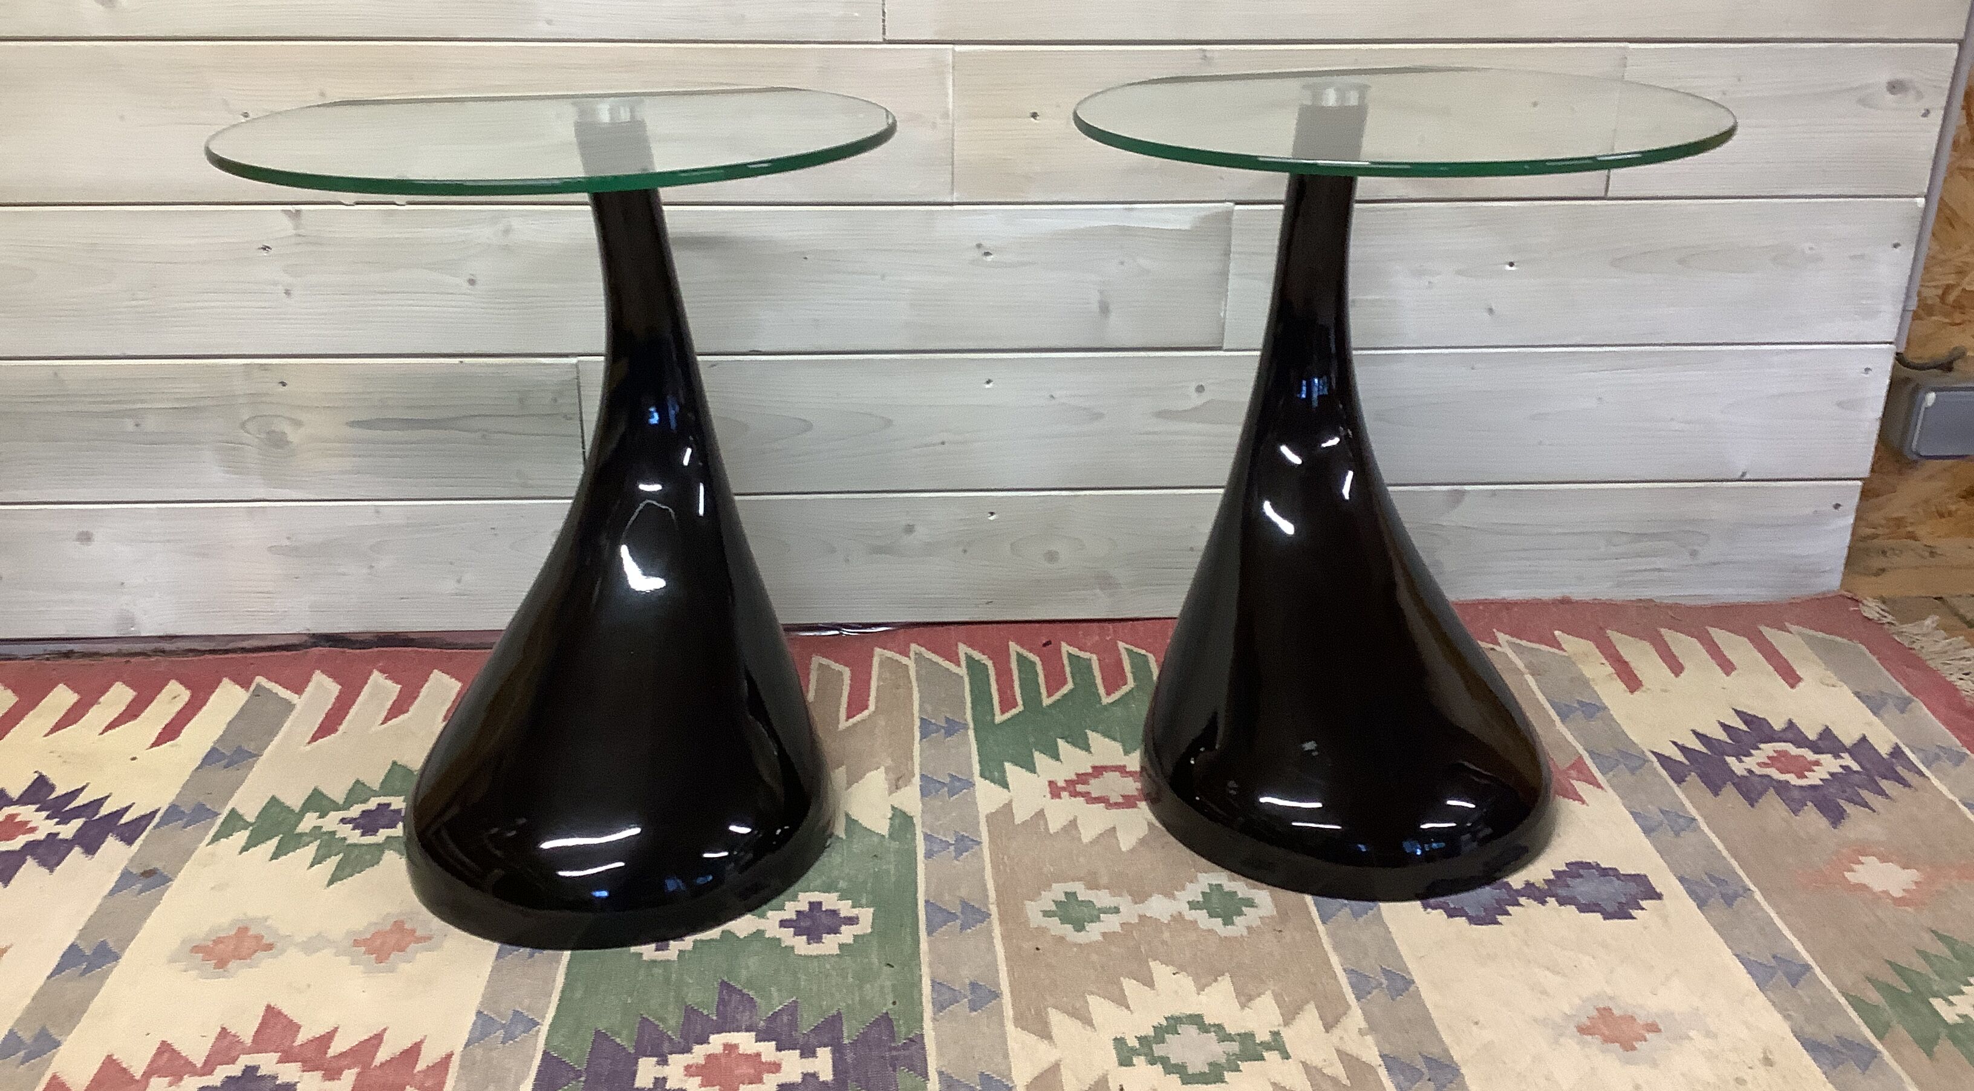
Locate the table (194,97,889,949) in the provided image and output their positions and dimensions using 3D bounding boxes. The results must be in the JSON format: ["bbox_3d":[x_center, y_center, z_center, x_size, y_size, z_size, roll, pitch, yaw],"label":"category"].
[{"bbox_3d":[-0.274,-0.021,1.215,0.424,0.519,0.382,1,22,4],"label":"table"}]

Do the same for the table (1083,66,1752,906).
[{"bbox_3d":[0.275,-0.045,1.262,0.424,0.519,0.382,-3,23,-7],"label":"table"}]

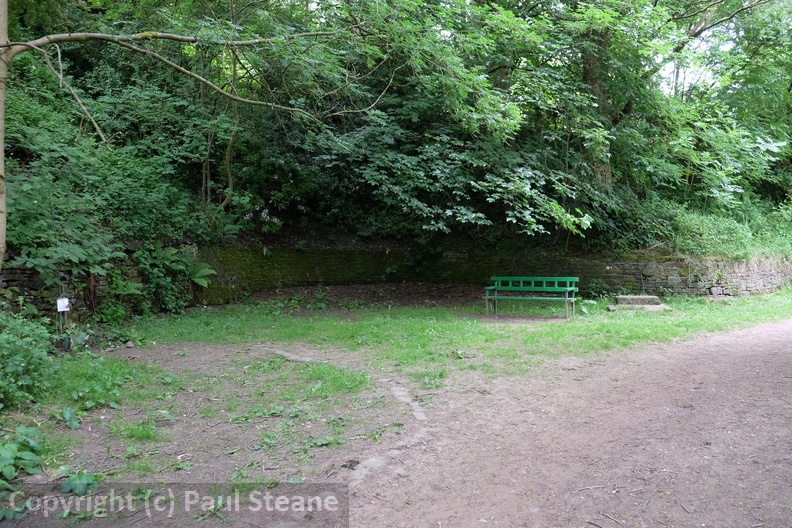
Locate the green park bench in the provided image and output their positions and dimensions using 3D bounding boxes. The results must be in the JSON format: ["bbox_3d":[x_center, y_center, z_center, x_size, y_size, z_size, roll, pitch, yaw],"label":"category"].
[{"bbox_3d":[2.841,0.709,12.500,1.920,0.830,0.540,0,1,27],"label":"green park bench"}]

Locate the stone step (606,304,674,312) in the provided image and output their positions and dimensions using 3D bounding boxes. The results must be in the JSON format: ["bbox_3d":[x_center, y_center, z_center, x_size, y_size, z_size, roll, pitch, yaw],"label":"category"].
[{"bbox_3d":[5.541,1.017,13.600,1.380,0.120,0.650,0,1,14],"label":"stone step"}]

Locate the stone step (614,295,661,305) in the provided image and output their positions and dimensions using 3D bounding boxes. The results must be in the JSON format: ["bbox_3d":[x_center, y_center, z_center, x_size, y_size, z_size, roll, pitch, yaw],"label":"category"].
[{"bbox_3d":[5.712,0.863,14.050,0.960,0.190,0.380,0,1,14],"label":"stone step"}]

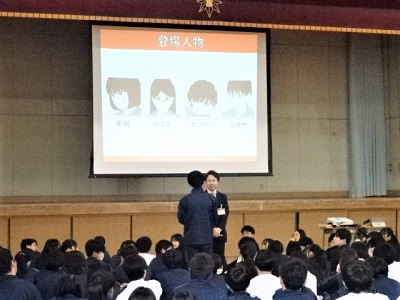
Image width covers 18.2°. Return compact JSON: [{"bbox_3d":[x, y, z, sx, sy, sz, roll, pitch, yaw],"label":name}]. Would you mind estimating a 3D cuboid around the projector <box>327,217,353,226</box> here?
[{"bbox_3d":[2.401,1.224,21.300,0.370,0.095,0.280,0,6,-26],"label":"projector"}]

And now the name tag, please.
[{"bbox_3d":[0.270,0.761,15.500,0.100,0.085,0.010,-3,-1,3],"label":"name tag"}]

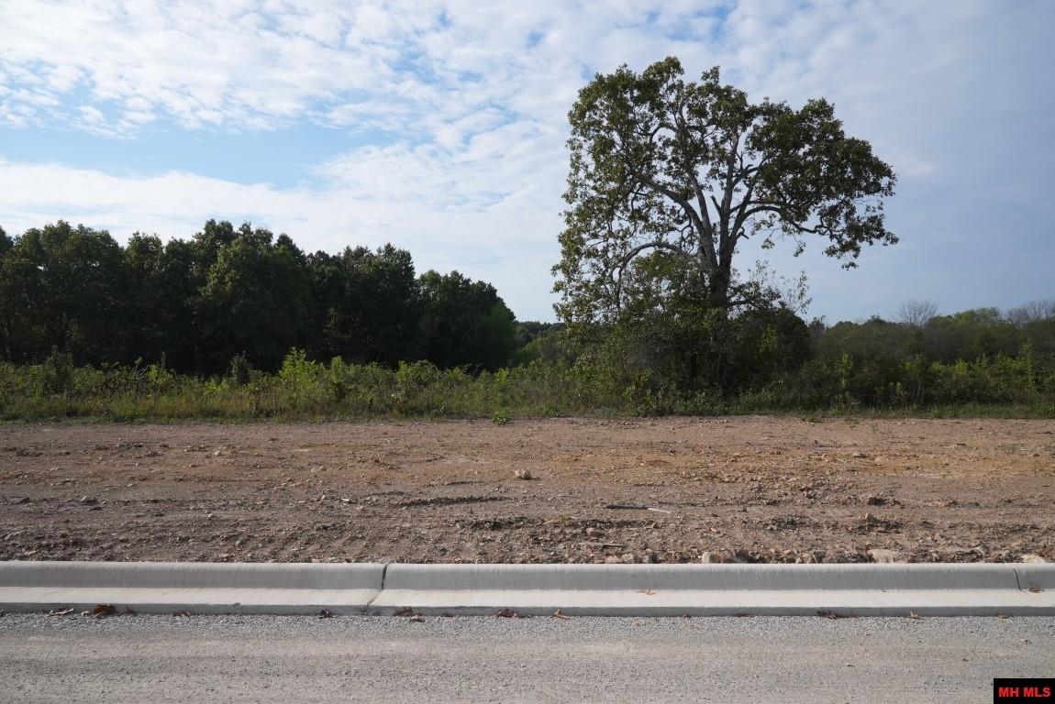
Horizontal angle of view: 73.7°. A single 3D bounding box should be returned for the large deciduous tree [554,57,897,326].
[{"bbox_3d":[6.633,-4.300,23.500,11.400,11.200,10.000,0,0,0],"label":"large deciduous tree"}]

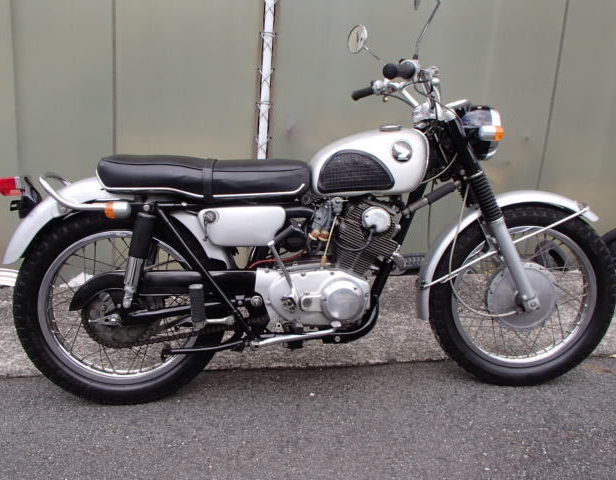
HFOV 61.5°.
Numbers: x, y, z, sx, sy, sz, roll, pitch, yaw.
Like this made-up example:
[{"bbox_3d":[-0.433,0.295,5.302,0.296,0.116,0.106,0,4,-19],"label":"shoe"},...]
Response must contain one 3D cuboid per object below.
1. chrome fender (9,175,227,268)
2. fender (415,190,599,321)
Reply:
[{"bbox_3d":[-0.592,-0.058,1.627,0.685,0.285,0.130,-1,8,-7],"label":"chrome fender"},{"bbox_3d":[0.682,0.048,1.783,0.620,0.435,0.115,0,10,-1],"label":"fender"}]

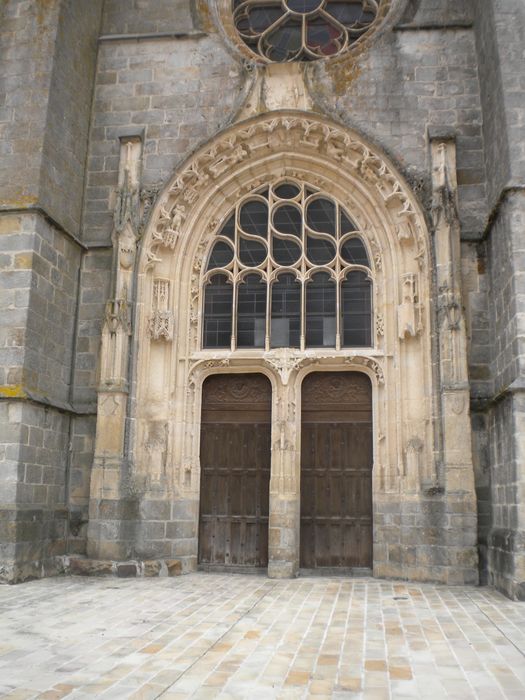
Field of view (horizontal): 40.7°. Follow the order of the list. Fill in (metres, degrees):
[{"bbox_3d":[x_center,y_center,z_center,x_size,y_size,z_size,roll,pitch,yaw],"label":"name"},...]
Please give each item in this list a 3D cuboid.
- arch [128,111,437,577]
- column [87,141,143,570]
[{"bbox_3d":[0.434,-0.317,14.382,5.950,9.450,1.050,0,-11,6],"label":"arch"},{"bbox_3d":[-2.925,-0.231,14.465,0.620,8.700,0.500,0,-11,6],"label":"column"}]

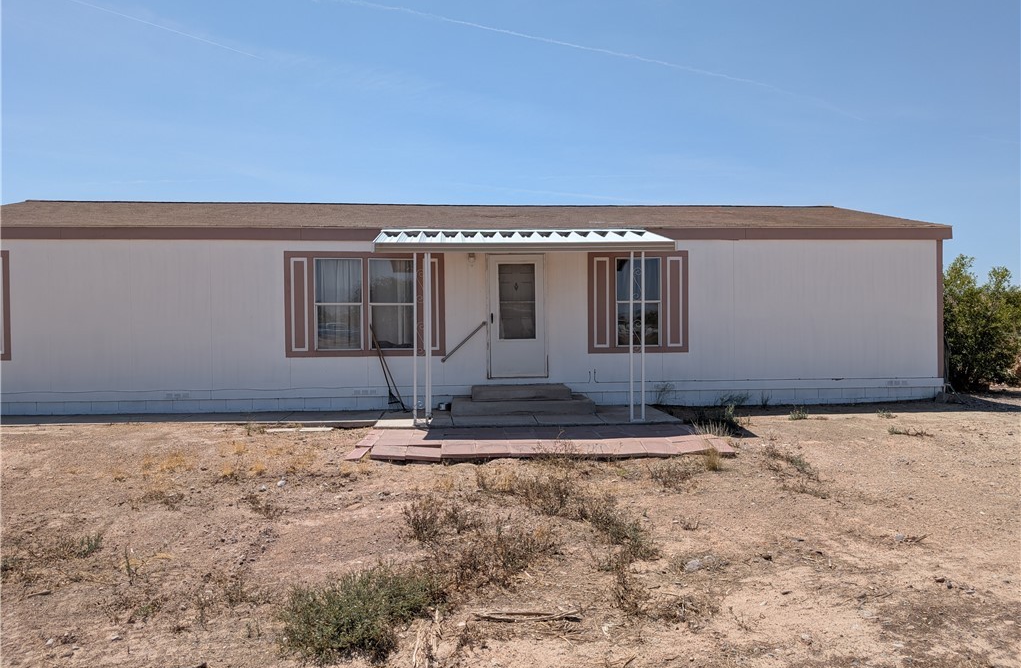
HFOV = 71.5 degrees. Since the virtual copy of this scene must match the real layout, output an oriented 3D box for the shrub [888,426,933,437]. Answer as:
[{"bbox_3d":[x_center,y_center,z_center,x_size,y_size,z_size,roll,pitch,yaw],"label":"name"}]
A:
[{"bbox_3d":[5.336,1.296,9.453,0.500,0.090,0.250,0,1,-4],"label":"shrub"}]

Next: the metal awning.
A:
[{"bbox_3d":[0.160,-1.399,10.597,4.230,0.490,1.500,0,1,-4],"label":"metal awning"}]

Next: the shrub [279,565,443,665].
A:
[{"bbox_3d":[-0.753,1.435,3.727,0.780,0.250,0.680,0,1,-4],"label":"shrub"}]

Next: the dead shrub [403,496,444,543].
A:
[{"bbox_3d":[-0.658,1.376,5.348,0.310,0.290,0.290,0,1,-4],"label":"dead shrub"}]

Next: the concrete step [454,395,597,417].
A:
[{"bbox_3d":[0.163,1.100,10.977,2.110,0.190,1.030,0,1,-4],"label":"concrete step"}]

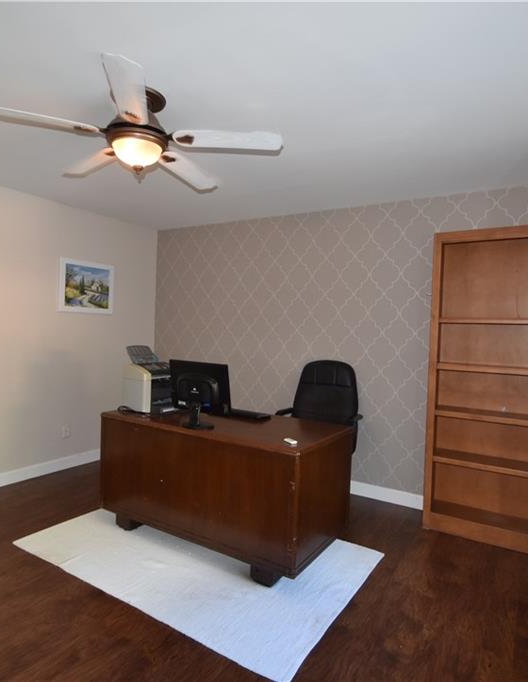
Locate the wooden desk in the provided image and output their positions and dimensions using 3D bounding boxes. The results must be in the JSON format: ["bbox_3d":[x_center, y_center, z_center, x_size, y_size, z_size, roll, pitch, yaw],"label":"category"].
[{"bbox_3d":[-0.267,0.921,2.928,1.508,0.762,0.820,3,2,31],"label":"wooden desk"}]

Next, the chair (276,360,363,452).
[{"bbox_3d":[0.376,0.746,3.342,0.630,1.135,0.660,3,2,32],"label":"chair"}]

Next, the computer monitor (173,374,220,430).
[{"bbox_3d":[-0.407,0.345,2.662,0.410,0.390,0.190,3,2,28],"label":"computer monitor"}]

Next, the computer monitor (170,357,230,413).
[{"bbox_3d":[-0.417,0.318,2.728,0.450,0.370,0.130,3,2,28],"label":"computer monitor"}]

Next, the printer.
[{"bbox_3d":[-0.826,0.285,3.261,0.420,0.450,0.370,3,2,32],"label":"printer"}]

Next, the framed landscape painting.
[{"bbox_3d":[-1.714,-0.518,4.168,0.026,0.500,0.590,3,2,32],"label":"framed landscape painting"}]

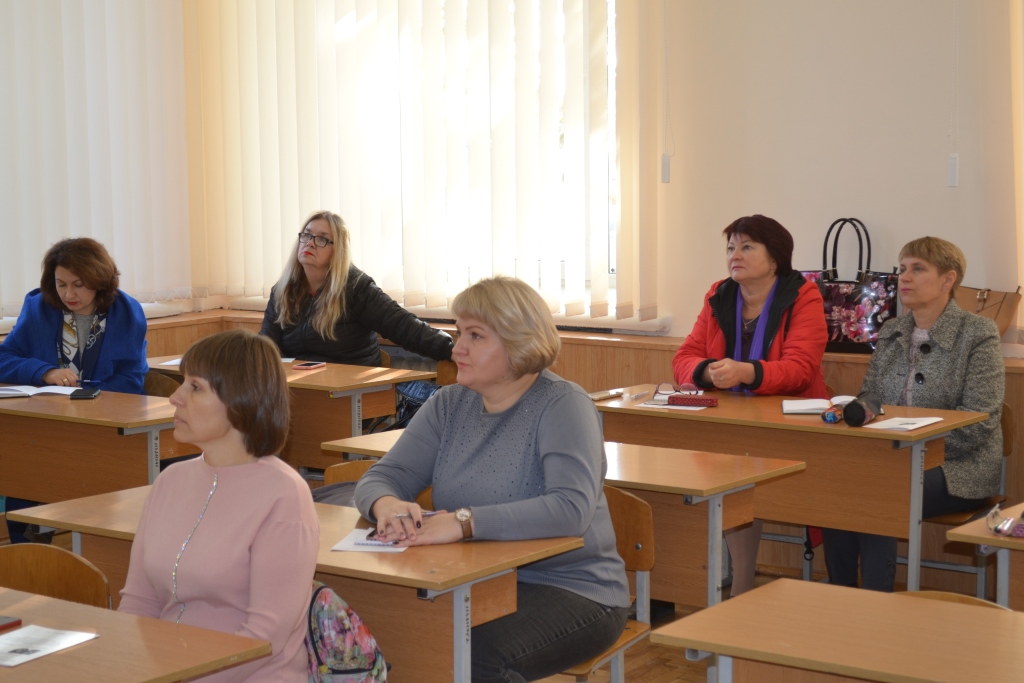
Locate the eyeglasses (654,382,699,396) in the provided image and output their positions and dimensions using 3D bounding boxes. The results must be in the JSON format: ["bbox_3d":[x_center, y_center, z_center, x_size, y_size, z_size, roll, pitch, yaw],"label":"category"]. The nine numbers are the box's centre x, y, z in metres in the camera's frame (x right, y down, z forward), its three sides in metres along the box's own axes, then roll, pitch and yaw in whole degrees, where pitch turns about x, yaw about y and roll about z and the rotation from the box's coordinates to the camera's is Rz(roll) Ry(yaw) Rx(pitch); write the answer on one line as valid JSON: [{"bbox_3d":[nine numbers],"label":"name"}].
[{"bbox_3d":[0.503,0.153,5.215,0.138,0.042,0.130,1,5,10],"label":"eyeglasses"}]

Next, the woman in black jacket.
[{"bbox_3d":[-0.613,0.182,6.282,0.820,1.330,0.700,3,6,34],"label":"woman in black jacket"}]

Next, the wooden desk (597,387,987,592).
[{"bbox_3d":[0.736,0.572,5.064,1.200,0.760,0.500,4,7,38],"label":"wooden desk"}]

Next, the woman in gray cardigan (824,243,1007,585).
[{"bbox_3d":[1.210,0.314,5.115,0.540,1.260,0.760,4,7,38],"label":"woman in gray cardigan"}]

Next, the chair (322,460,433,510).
[{"bbox_3d":[-0.435,0.664,4.170,0.390,0.750,0.460,3,6,35],"label":"chair"}]

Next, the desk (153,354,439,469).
[{"bbox_3d":[-0.851,0.491,5.936,1.200,0.770,0.500,4,7,39],"label":"desk"}]

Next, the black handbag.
[{"bbox_3d":[1.178,-0.191,6.007,0.360,0.485,0.150,4,7,38],"label":"black handbag"}]

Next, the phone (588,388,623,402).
[{"bbox_3d":[0.274,0.166,5.309,0.075,0.012,0.155,4,7,38],"label":"phone"}]

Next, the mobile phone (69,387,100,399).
[{"bbox_3d":[-1.415,0.175,5.660,0.077,0.013,0.155,-1,5,-7],"label":"mobile phone"}]

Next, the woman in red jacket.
[{"bbox_3d":[0.805,0.242,5.601,0.550,1.320,0.700,4,7,38],"label":"woman in red jacket"}]

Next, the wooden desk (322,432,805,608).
[{"bbox_3d":[0.107,0.650,4.435,1.200,0.725,0.500,4,7,37],"label":"wooden desk"}]

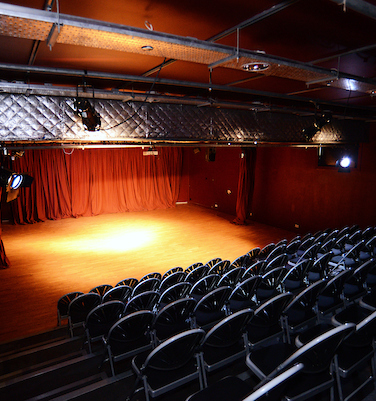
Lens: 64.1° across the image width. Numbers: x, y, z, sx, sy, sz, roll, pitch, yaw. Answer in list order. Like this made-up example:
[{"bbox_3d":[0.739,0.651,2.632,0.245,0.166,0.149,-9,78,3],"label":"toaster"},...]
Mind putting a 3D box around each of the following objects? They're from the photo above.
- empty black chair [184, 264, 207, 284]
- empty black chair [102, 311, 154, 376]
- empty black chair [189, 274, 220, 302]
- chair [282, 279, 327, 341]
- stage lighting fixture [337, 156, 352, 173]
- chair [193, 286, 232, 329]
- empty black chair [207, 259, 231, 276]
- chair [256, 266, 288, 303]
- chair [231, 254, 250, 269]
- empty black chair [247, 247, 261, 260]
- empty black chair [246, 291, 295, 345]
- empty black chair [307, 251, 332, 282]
[{"bbox_3d":[0.104,1.526,5.560,0.470,0.800,0.500,-6,11,-32],"label":"empty black chair"},{"bbox_3d":[-0.604,1.389,2.995,0.470,0.800,0.500,-6,11,-32],"label":"empty black chair"},{"bbox_3d":[0.195,1.342,4.322,0.460,0.815,0.510,-6,12,-31],"label":"empty black chair"},{"bbox_3d":[1.109,1.124,3.010,0.480,0.800,0.470,-7,11,-32],"label":"chair"},{"bbox_3d":[4.744,-1.106,9.100,0.400,0.420,0.420,5,28,27],"label":"stage lighting fixture"},{"bbox_3d":[0.251,1.312,3.516,0.470,0.800,0.500,-6,11,-32],"label":"chair"},{"bbox_3d":[0.528,1.481,5.732,0.480,0.800,0.470,-7,11,-32],"label":"empty black chair"},{"bbox_3d":[1.041,1.210,4.036,0.470,0.800,0.500,-6,11,-32],"label":"chair"},{"bbox_3d":[0.979,1.429,6.080,0.470,0.800,0.500,-6,11,-32],"label":"chair"},{"bbox_3d":[1.391,1.415,6.931,0.460,0.815,0.510,-6,12,-31],"label":"empty black chair"},{"bbox_3d":[0.666,1.151,2.797,0.470,0.800,0.500,-6,11,-32],"label":"empty black chair"},{"bbox_3d":[1.904,1.124,4.512,0.480,0.800,0.470,-7,11,-32],"label":"empty black chair"}]

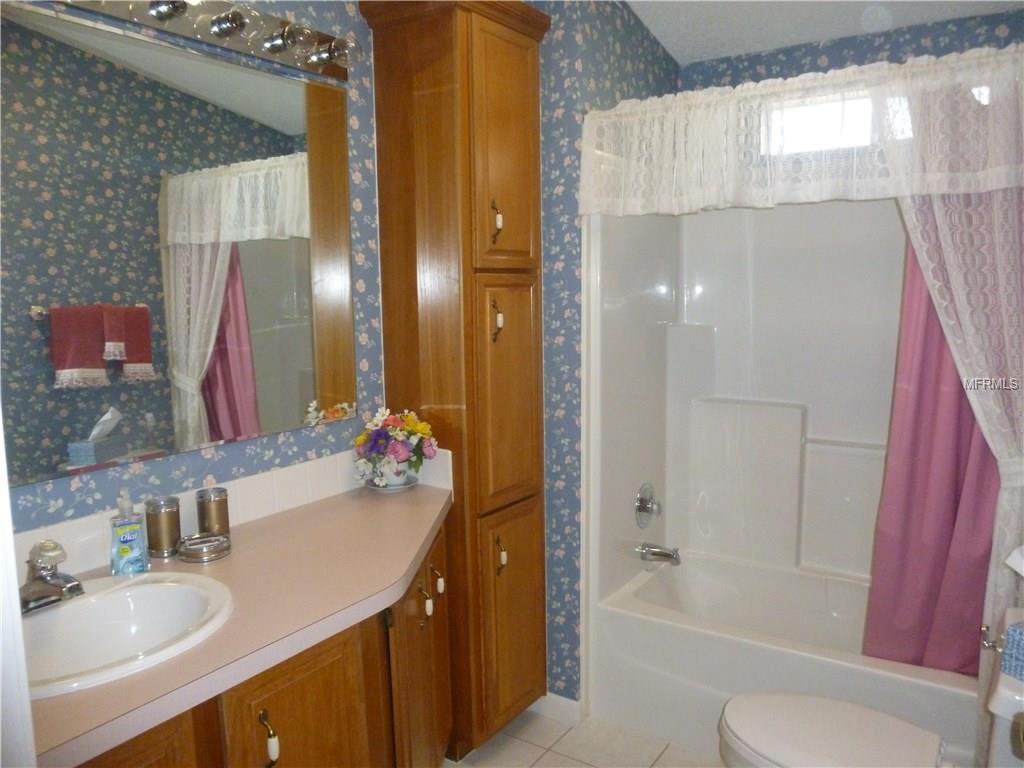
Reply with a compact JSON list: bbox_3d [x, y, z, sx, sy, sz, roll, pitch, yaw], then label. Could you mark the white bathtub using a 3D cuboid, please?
[{"bbox_3d":[1.078,0.932,2.329,1.520,0.430,0.710,4,9,35],"label":"white bathtub"}]

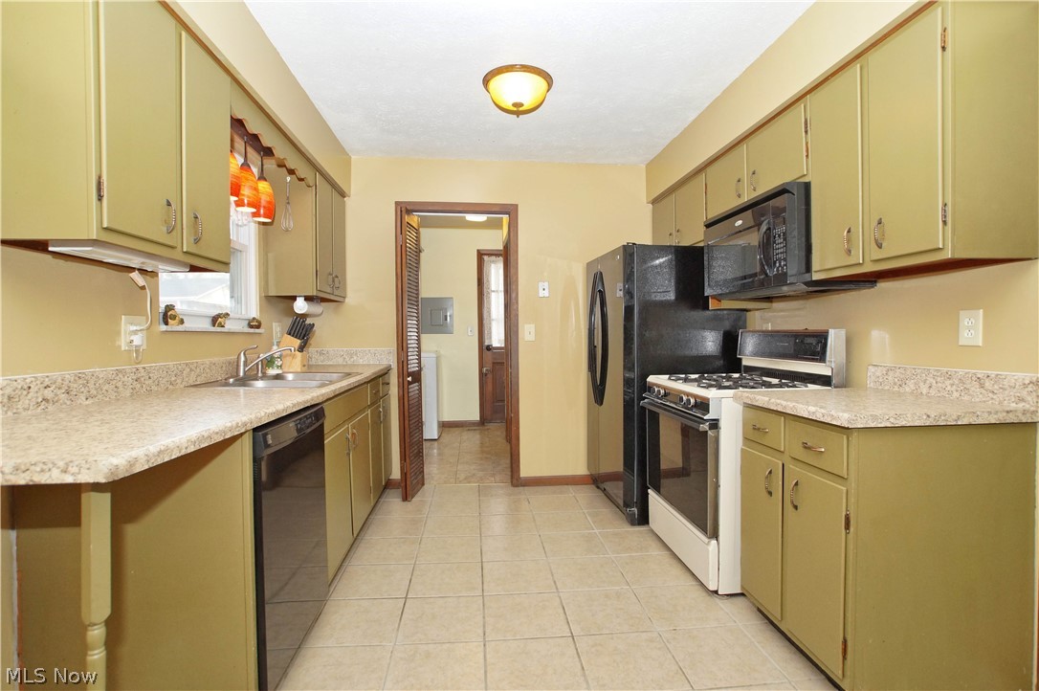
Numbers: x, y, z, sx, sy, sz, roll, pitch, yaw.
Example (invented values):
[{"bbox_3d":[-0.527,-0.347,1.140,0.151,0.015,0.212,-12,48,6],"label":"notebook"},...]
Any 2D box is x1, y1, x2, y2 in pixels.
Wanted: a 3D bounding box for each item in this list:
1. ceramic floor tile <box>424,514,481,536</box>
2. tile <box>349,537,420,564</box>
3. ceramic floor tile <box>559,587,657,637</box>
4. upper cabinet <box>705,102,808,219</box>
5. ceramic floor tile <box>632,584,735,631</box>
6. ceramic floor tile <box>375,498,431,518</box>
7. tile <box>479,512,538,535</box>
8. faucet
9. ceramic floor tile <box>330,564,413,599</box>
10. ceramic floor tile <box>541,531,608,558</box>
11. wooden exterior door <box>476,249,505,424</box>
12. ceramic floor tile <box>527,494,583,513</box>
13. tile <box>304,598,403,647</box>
[{"bbox_3d":[-0.405,1.111,2.835,0.337,0.010,0.304,0,1,-5],"label":"ceramic floor tile"},{"bbox_3d":[-0.713,1.108,2.476,0.328,0.010,0.312,1,1,-6],"label":"tile"},{"bbox_3d":[0.364,1.132,1.977,0.337,0.010,0.304,0,1,-5],"label":"ceramic floor tile"},{"bbox_3d":[1.251,-0.827,2.239,0.305,0.360,0.790,0,1,-5],"label":"upper cabinet"},{"bbox_3d":[0.702,1.135,2.002,0.328,0.010,0.312,1,1,-6],"label":"ceramic floor tile"},{"bbox_3d":[-0.775,1.093,3.088,0.328,0.010,0.312,1,1,-6],"label":"ceramic floor tile"},{"bbox_3d":[-0.063,1.083,2.791,0.328,0.010,0.303,0,1,-5],"label":"tile"},{"bbox_3d":[-1.306,0.088,2.390,0.265,0.165,0.060,0,1,-6],"label":"faucet"},{"bbox_3d":[-0.668,1.096,2.124,0.328,0.010,0.303,0,1,-5],"label":"ceramic floor tile"},{"bbox_3d":[0.306,1.118,2.592,0.337,0.010,0.304,0,1,-5],"label":"ceramic floor tile"},{"bbox_3d":[-0.041,-0.072,5.592,0.900,2.050,0.050,0,2,-6],"label":"wooden exterior door"},{"bbox_3d":[0.240,1.103,3.191,0.328,0.010,0.312,1,1,-6],"label":"ceramic floor tile"},{"bbox_3d":[-0.658,1.132,1.880,0.337,0.010,0.304,0,1,-5],"label":"tile"}]

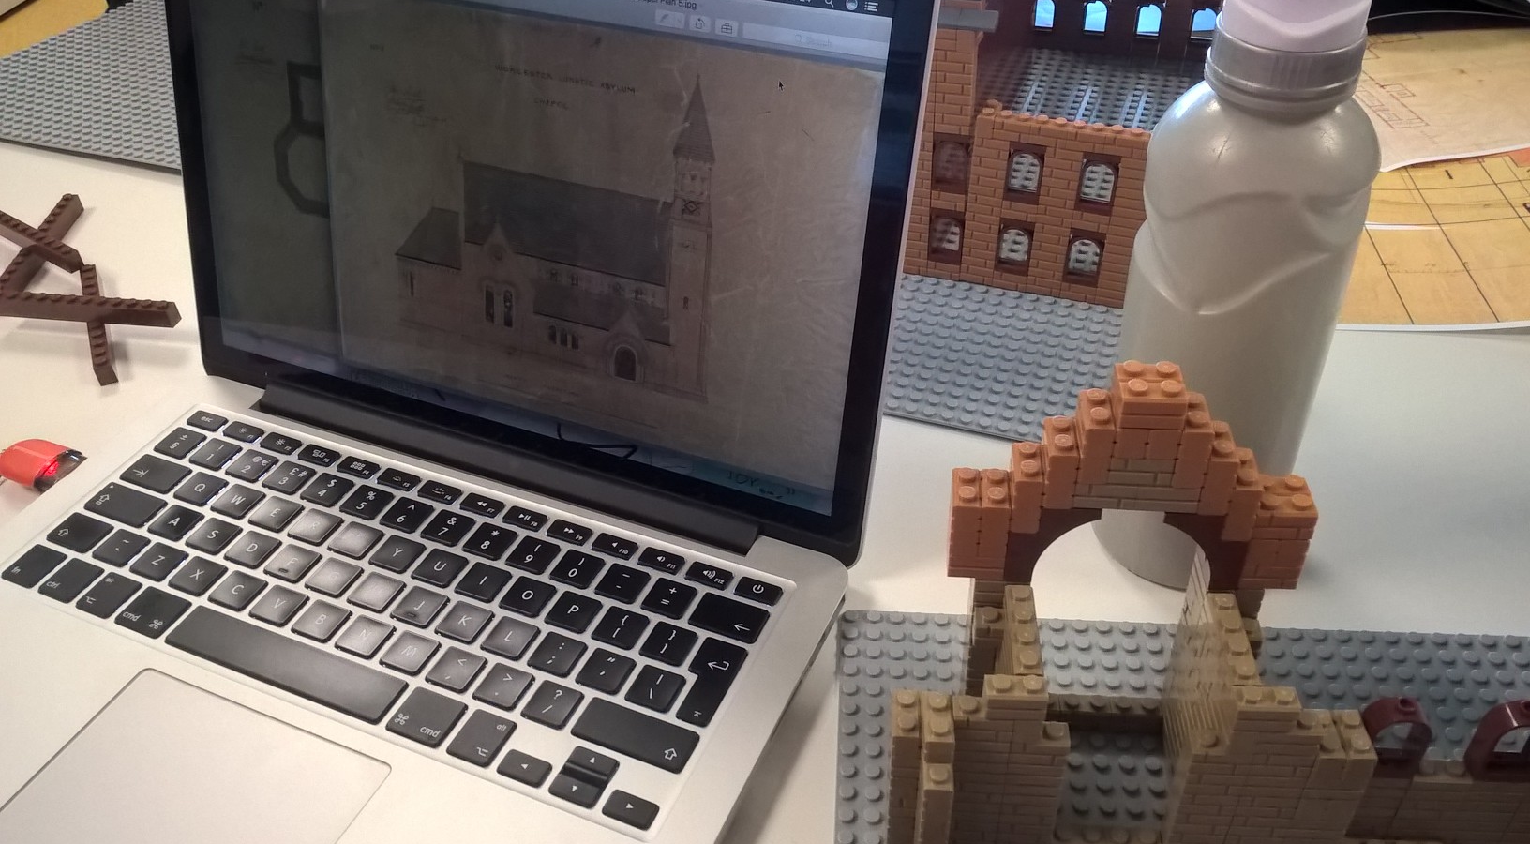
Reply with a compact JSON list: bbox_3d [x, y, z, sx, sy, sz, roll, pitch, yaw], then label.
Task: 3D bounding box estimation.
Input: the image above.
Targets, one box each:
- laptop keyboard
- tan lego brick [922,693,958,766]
[{"bbox_3d":[-0.138,0.060,0.459,0.275,0.006,0.107,14,43,19],"label":"laptop keyboard"},{"bbox_3d":[0.046,0.081,0.335,0.008,0.011,0.016,1,40,5],"label":"tan lego brick"}]

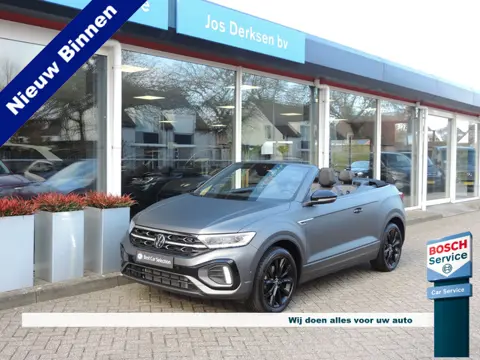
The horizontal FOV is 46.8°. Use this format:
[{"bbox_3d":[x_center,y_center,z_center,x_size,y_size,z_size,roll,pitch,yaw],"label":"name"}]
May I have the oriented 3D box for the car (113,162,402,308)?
[{"bbox_3d":[0.538,0.537,6.980,1.840,1.490,4.270,1,2,39],"label":"car"}]

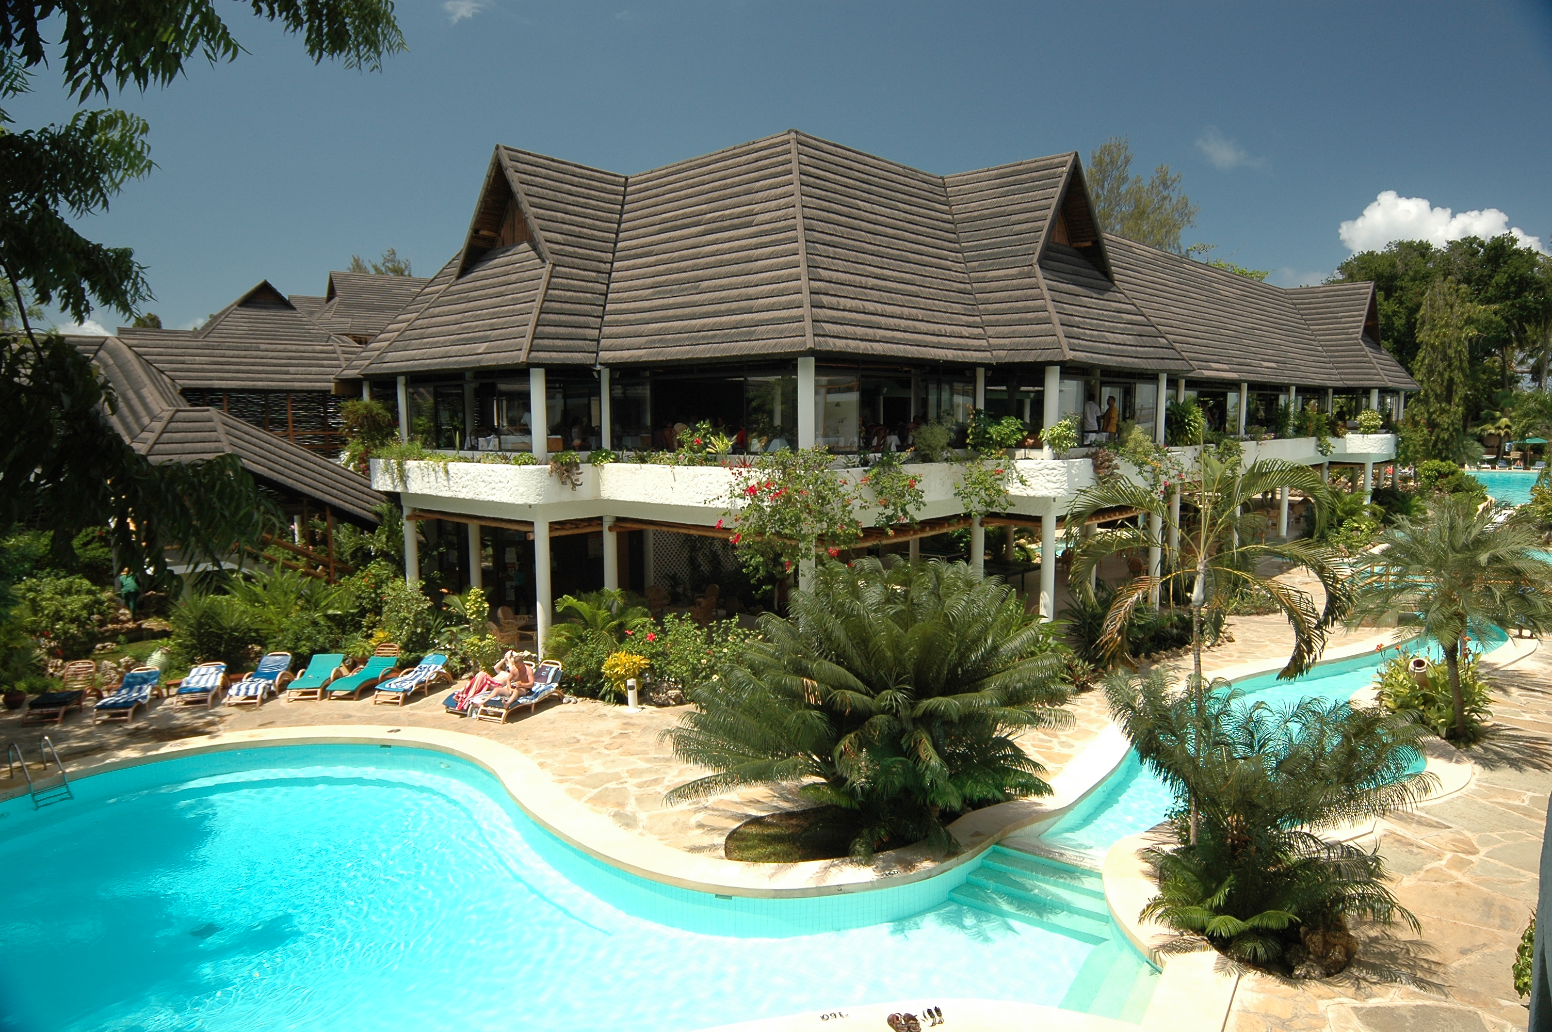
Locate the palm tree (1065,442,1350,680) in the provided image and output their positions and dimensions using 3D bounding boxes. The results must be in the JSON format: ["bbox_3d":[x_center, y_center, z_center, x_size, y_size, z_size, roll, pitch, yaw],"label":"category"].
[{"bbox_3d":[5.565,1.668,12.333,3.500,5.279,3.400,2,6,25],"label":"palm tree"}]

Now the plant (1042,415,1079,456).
[{"bbox_3d":[6.599,-1.821,21.900,0.850,0.980,0.800,0,6,0],"label":"plant"}]

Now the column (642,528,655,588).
[{"bbox_3d":[-4.031,1.235,30.000,0.320,3.400,0.320,0,6,0],"label":"column"}]

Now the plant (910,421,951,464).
[{"bbox_3d":[3.667,-1.722,22.300,0.920,1.050,0.880,0,6,0],"label":"plant"}]

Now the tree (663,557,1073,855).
[{"bbox_3d":[1.287,2.556,13.500,5.300,3.400,5.000,0,6,0],"label":"tree"}]

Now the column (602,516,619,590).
[{"bbox_3d":[-4.279,1.759,24.500,0.350,3.500,0.350,0,6,0],"label":"column"}]

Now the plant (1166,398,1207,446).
[{"bbox_3d":[14.017,-3.135,32.458,1.400,1.650,1.300,2,6,23],"label":"plant"}]

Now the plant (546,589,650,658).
[{"bbox_3d":[-4.319,2.674,23.200,2.400,1.750,2.100,0,6,0],"label":"plant"}]

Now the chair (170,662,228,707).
[{"bbox_3d":[-13.035,3.841,21.543,0.680,0.680,1.900,-2,6,-18],"label":"chair"}]

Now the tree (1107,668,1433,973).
[{"bbox_3d":[5.826,3.462,11.200,3.400,2.700,3.200,0,6,0],"label":"tree"}]

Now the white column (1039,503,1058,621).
[{"bbox_3d":[6.837,1.690,23.800,0.360,3.600,0.360,0,6,0],"label":"white column"}]

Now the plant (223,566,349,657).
[{"bbox_3d":[-13.334,2.574,25.794,3.300,2.400,2.500,-3,7,-28],"label":"plant"}]

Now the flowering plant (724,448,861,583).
[{"bbox_3d":[0.367,-0.038,19.801,2.750,2.750,1.700,0,6,0],"label":"flowering plant"}]

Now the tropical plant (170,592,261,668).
[{"bbox_3d":[-13.908,2.772,23.500,2.100,1.850,2.000,0,6,0],"label":"tropical plant"}]

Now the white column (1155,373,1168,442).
[{"bbox_3d":[10.730,-2.837,26.320,0.210,2.239,0.210,5,8,43],"label":"white column"}]

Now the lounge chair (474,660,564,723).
[{"bbox_3d":[-5.529,3.799,20.548,0.680,0.880,1.900,3,7,30],"label":"lounge chair"}]

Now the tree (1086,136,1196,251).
[{"bbox_3d":[18.457,-8.918,48.000,7.000,19.500,7.000,0,6,0],"label":"tree"}]

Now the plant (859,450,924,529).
[{"bbox_3d":[2.346,-0.516,19.200,0.750,1.600,1.200,5,8,43],"label":"plant"}]

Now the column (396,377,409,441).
[{"bbox_3d":[-10.150,-2.638,25.824,0.210,2.239,0.210,-6,8,-43],"label":"column"}]

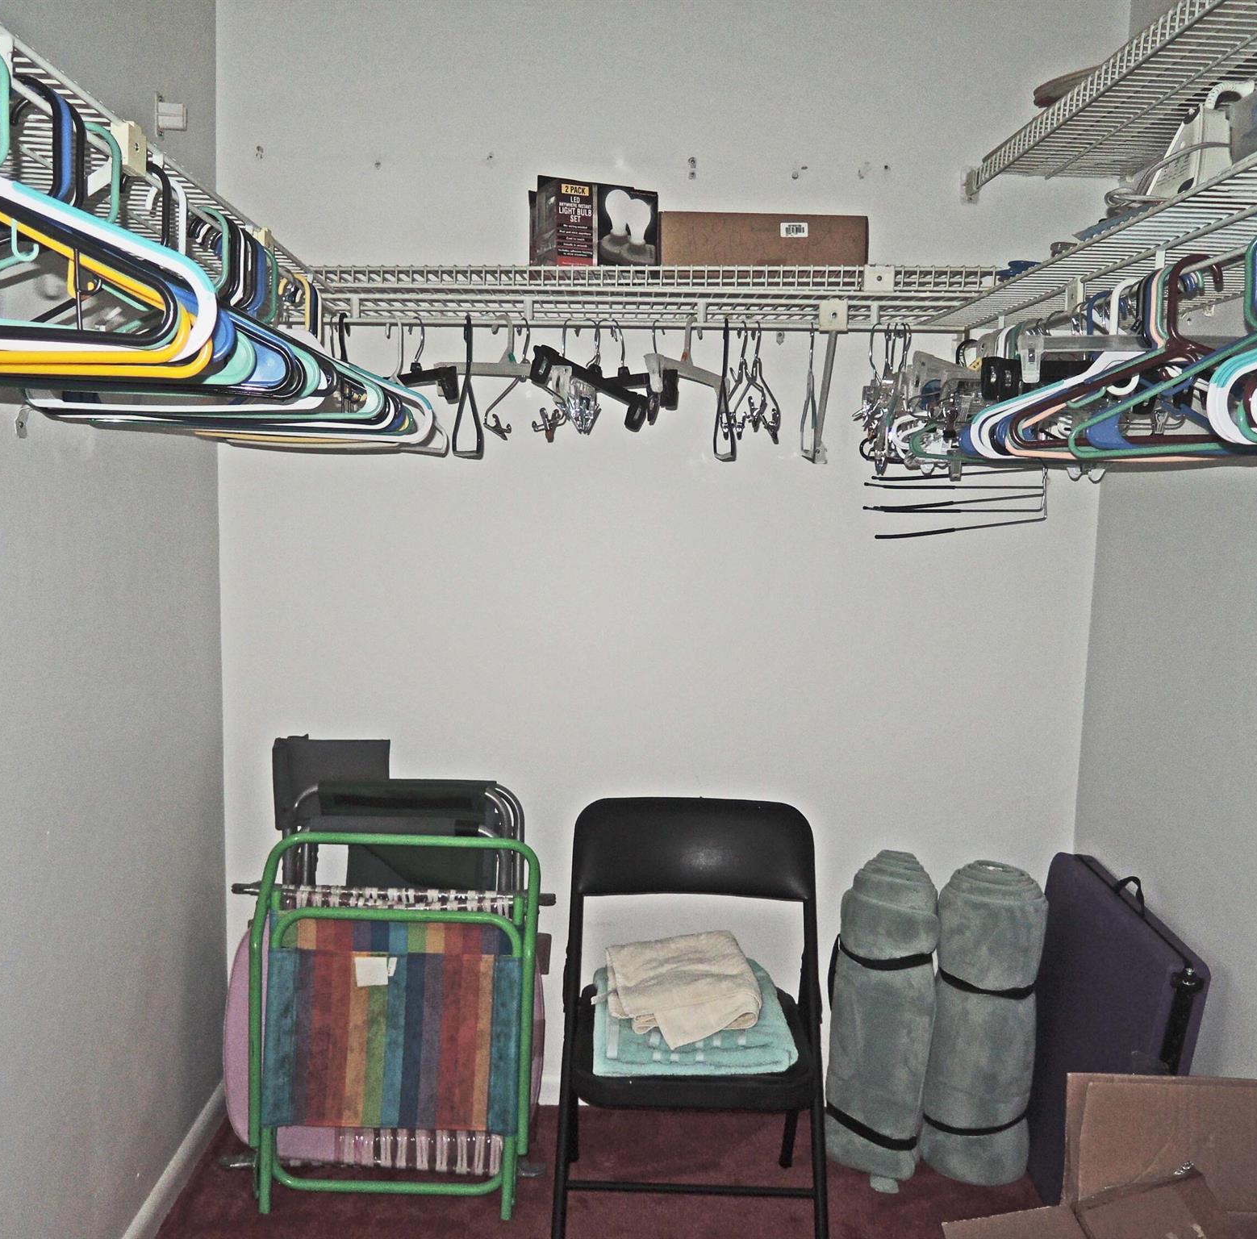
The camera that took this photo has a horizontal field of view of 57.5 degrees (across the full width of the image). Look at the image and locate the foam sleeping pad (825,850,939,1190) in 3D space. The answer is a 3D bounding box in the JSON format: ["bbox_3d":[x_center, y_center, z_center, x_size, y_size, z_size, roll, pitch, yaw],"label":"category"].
[{"bbox_3d":[0.519,0.781,2.333,0.215,0.620,0.215,2,5,0],"label":"foam sleeping pad"}]

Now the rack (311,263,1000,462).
[{"bbox_3d":[0.043,-0.469,2.160,1.190,0.320,0.380,2,5,1],"label":"rack"}]

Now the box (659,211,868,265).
[{"bbox_3d":[0.240,-0.673,2.156,0.370,0.113,0.240,2,5,1],"label":"box"}]

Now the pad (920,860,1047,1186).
[{"bbox_3d":[0.727,0.794,2.328,0.213,0.605,0.213,2,5,0],"label":"pad"}]

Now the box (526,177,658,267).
[{"bbox_3d":[-0.067,-0.693,2.060,0.232,0.153,0.080,0,6,-20],"label":"box"}]

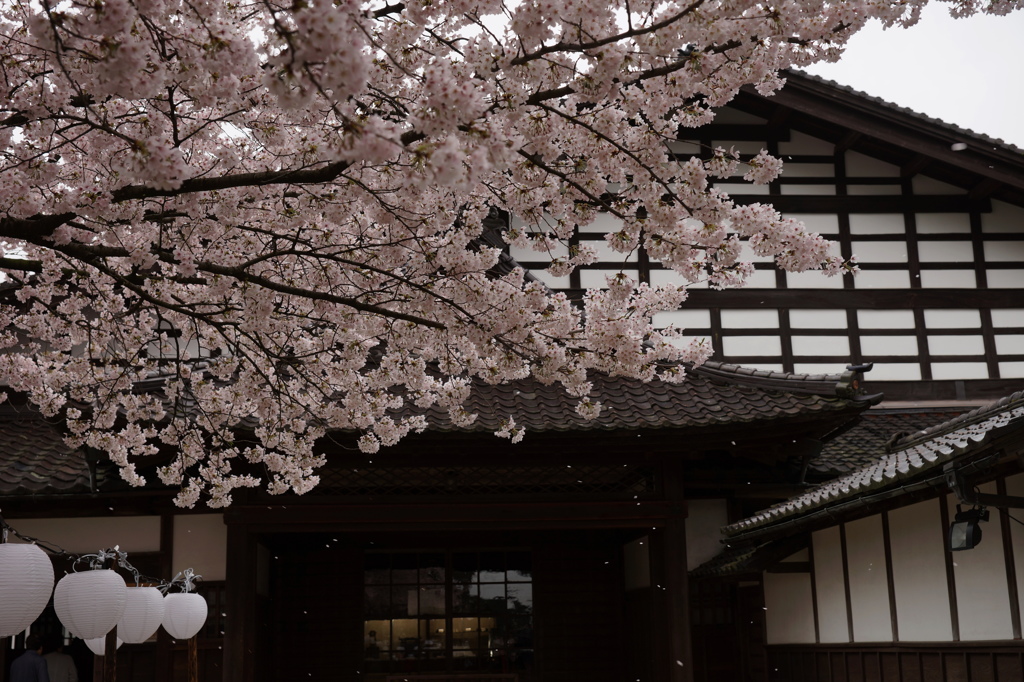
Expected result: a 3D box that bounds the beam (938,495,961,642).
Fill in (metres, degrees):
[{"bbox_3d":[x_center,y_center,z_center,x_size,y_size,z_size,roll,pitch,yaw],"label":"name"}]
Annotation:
[{"bbox_3d":[3.260,1.670,9.427,0.110,1.060,0.120,0,-13,-5],"label":"beam"}]

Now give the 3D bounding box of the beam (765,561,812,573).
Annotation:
[{"bbox_3d":[2.704,2.239,12.617,0.490,0.105,0.100,0,-13,-5],"label":"beam"}]

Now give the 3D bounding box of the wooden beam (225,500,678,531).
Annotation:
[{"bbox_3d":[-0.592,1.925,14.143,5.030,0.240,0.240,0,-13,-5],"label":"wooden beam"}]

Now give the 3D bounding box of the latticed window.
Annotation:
[{"bbox_3d":[-0.816,3.554,16.828,2.230,1.620,0.090,0,-13,-5],"label":"latticed window"}]

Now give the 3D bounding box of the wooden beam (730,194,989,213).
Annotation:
[{"bbox_3d":[4.772,-2.041,19.276,5.000,0.260,0.250,0,-13,-5],"label":"wooden beam"}]

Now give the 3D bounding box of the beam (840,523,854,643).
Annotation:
[{"bbox_3d":[3.073,2.187,11.598,0.110,1.070,0.120,0,-13,-5],"label":"beam"}]

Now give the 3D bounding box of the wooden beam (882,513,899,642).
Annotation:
[{"bbox_3d":[3.162,1.945,10.570,0.110,1.060,0.120,0,-13,-5],"label":"wooden beam"}]

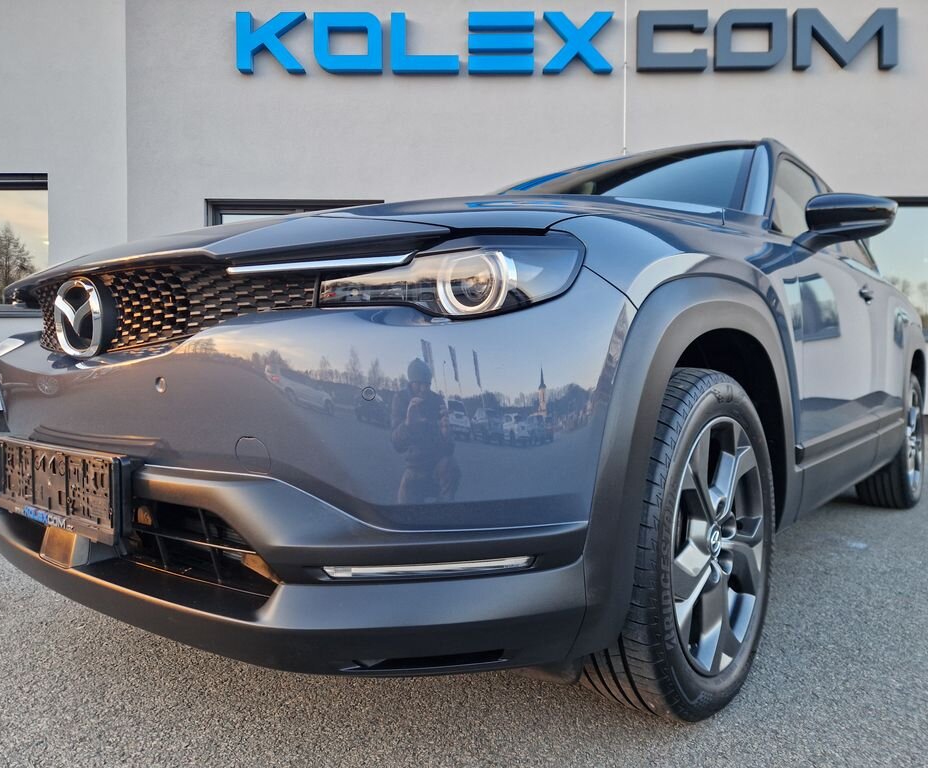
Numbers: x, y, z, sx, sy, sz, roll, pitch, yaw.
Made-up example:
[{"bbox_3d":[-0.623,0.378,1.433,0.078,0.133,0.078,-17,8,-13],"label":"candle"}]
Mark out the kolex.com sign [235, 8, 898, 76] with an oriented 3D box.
[{"bbox_3d":[1.148,-3.840,7.630,7.360,0.635,0.120,0,1,0],"label":"kolex.com sign"}]

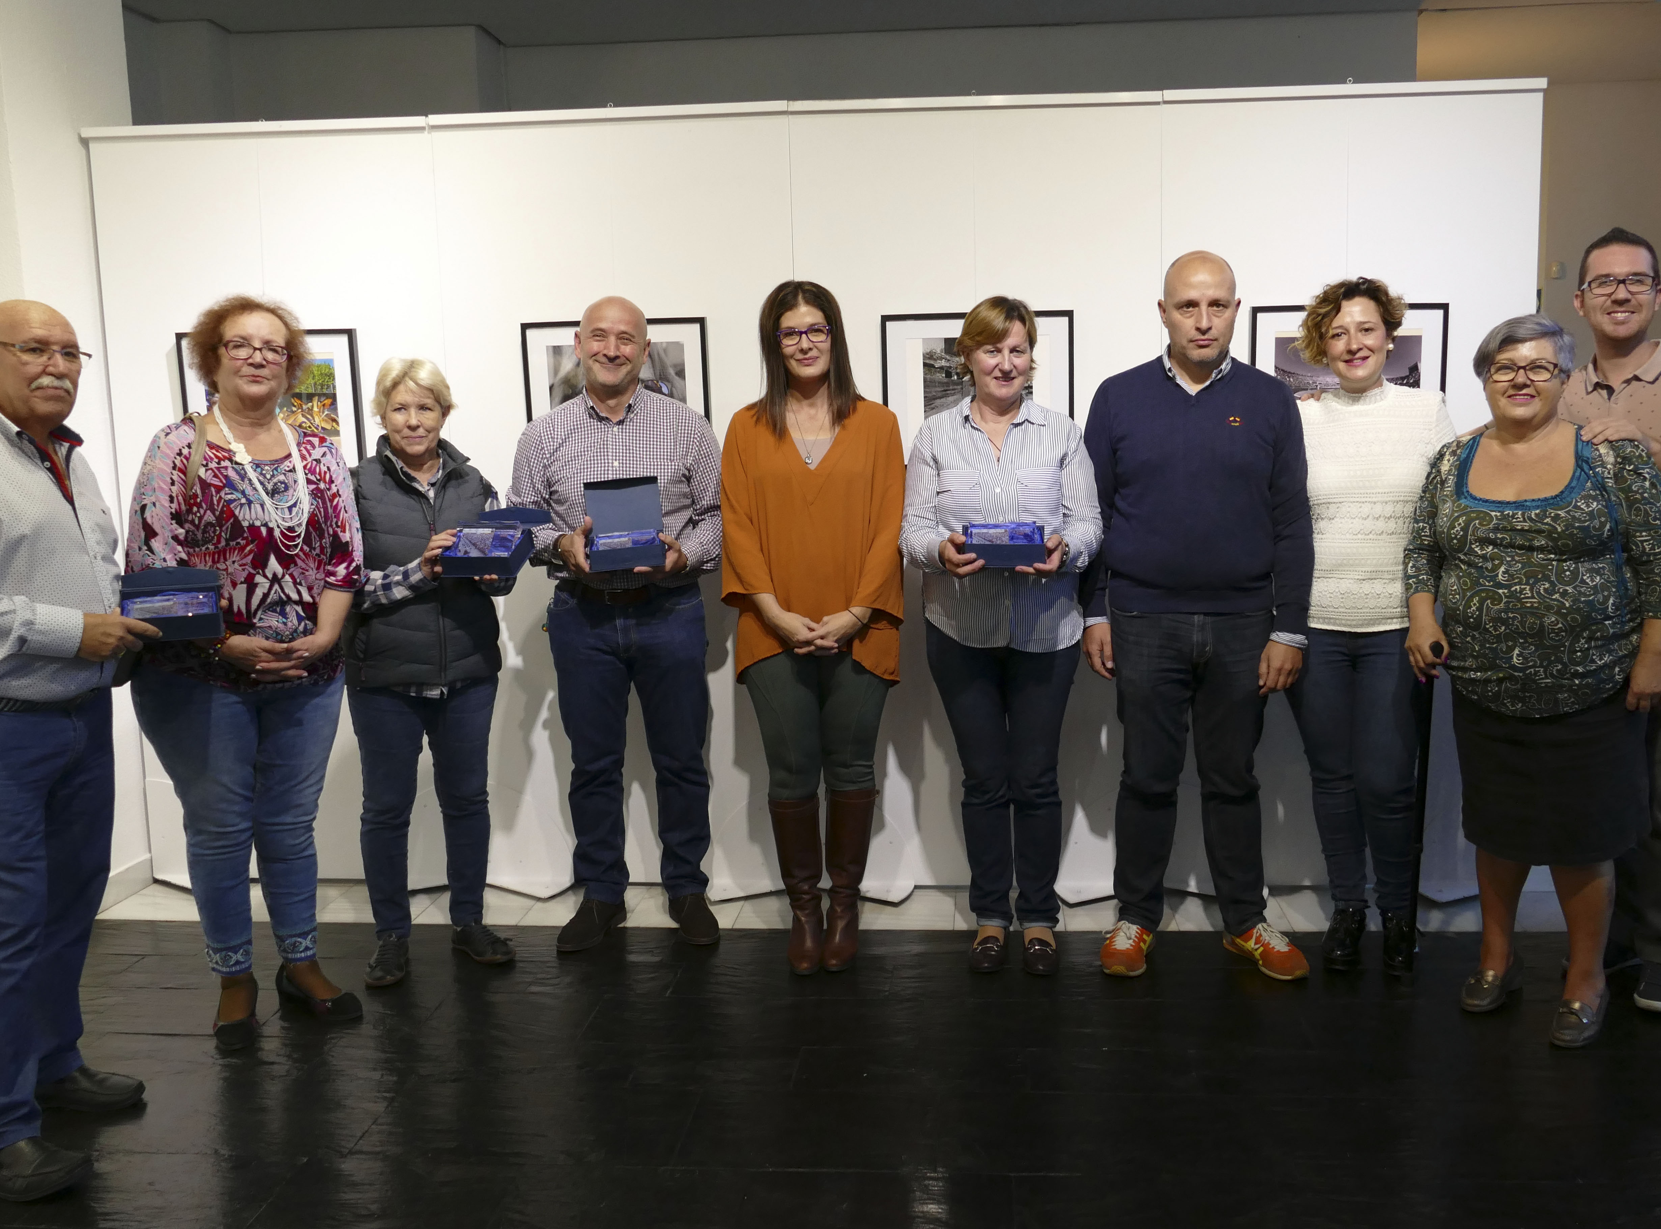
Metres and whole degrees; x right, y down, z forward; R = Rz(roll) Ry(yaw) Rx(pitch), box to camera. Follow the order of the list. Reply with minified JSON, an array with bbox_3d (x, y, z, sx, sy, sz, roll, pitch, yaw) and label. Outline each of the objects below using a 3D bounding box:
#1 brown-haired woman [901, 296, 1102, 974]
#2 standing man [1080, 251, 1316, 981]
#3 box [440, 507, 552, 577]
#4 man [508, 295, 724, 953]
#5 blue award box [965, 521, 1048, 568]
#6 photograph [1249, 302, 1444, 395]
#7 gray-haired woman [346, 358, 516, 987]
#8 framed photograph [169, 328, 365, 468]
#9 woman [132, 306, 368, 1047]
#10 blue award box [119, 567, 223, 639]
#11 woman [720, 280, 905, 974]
[{"bbox_3d":[0.425,0.062,3.083,0.475,1.635,0.390,0,7,8],"label":"brown-haired woman"},{"bbox_3d":[0.898,0.009,3.147,0.560,1.740,0.340,0,7,12],"label":"standing man"},{"bbox_3d":[-0.800,-0.164,3.077,0.180,0.085,0.270,0,18,8],"label":"box"},{"bbox_3d":[-0.549,0.035,3.334,0.560,1.700,0.420,-1,7,1],"label":"man"},{"bbox_3d":[0.396,-0.155,2.900,0.182,0.060,0.130,-1,21,4],"label":"blue award box"},{"bbox_3d":[1.435,-0.640,3.541,0.532,0.425,0.025,-1,7,4],"label":"photograph"},{"bbox_3d":[-0.973,0.137,3.141,0.450,1.520,0.400,-4,8,-24],"label":"gray-haired woman"},{"bbox_3d":[-1.603,-0.596,3.669,0.517,0.417,0.030,-1,7,4],"label":"framed photograph"},{"bbox_3d":[-1.267,0.118,2.859,0.510,1.640,0.400,-6,9,-36],"label":"woman"},{"bbox_3d":[-1.305,-0.022,2.542,0.180,0.085,0.260,-2,15,-27],"label":"blue award box"},{"bbox_3d":[-0.032,0.037,3.139,0.440,1.685,0.320,-1,7,2],"label":"woman"}]

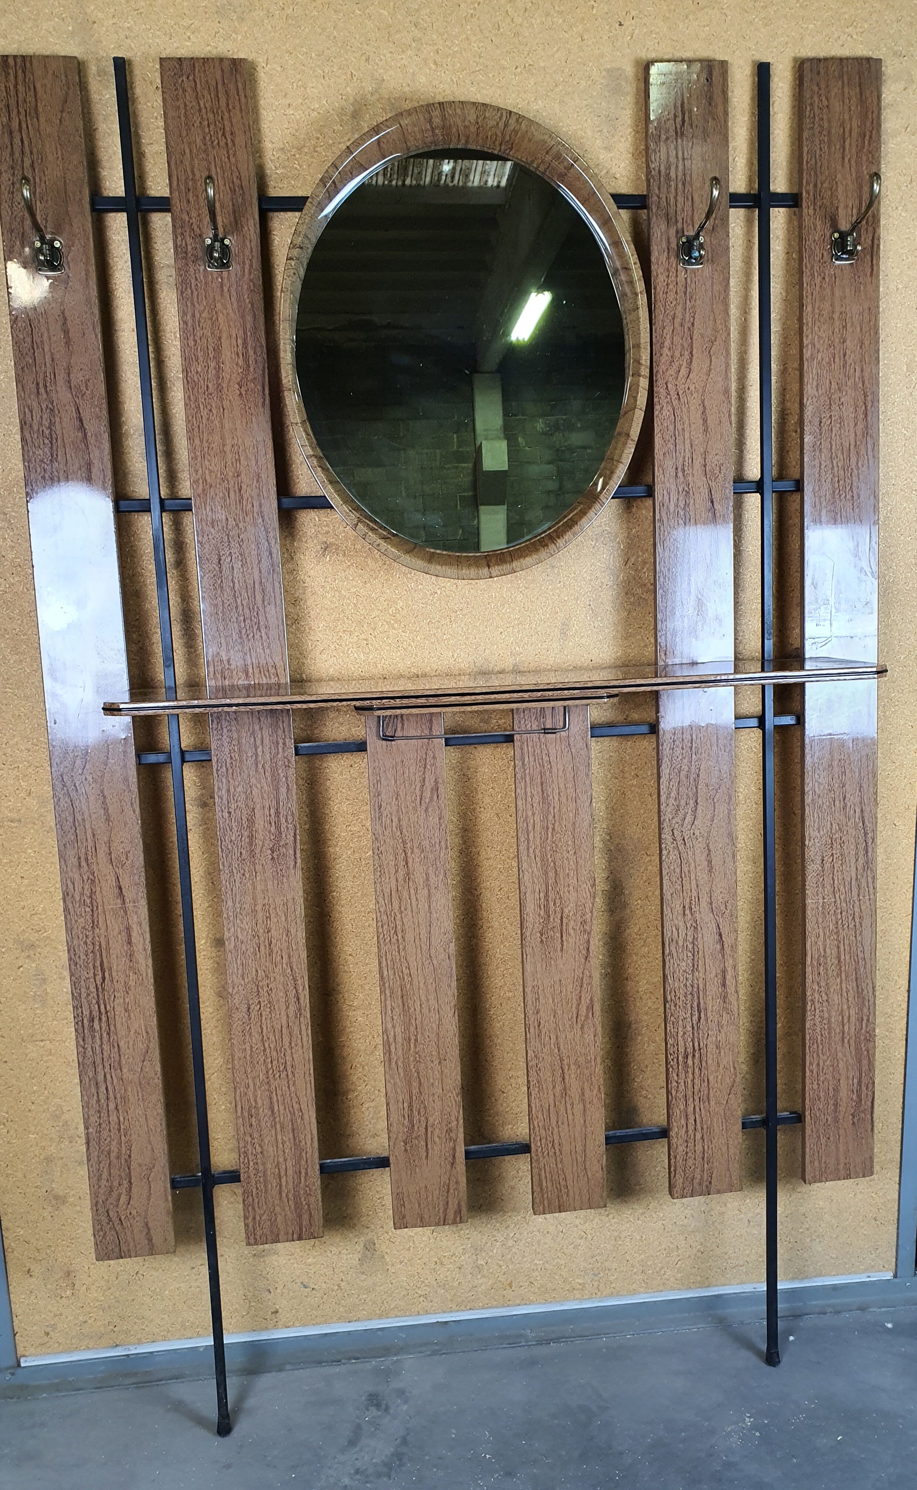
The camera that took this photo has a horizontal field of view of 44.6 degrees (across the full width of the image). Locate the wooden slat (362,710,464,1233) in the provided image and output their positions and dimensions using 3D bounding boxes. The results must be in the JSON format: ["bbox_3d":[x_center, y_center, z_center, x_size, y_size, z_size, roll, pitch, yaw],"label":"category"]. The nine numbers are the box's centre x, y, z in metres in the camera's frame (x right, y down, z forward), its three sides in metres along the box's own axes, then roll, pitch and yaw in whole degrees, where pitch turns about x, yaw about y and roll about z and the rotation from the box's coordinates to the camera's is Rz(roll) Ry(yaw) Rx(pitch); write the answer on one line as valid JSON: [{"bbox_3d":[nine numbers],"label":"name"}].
[{"bbox_3d":[-0.054,0.297,1.494,0.099,0.728,0.016,-3,8,-6],"label":"wooden slat"}]

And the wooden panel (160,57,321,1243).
[{"bbox_3d":[-0.268,-0.070,1.422,0.101,1.492,0.016,-3,8,-6],"label":"wooden panel"}]

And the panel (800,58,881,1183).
[{"bbox_3d":[0.512,-0.116,1.506,0.102,1.492,0.016,-3,8,-6],"label":"panel"}]

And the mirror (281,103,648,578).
[{"bbox_3d":[0.014,-0.497,1.392,0.464,0.573,0.030,-3,8,-6],"label":"mirror"}]

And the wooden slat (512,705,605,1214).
[{"bbox_3d":[0.138,0.285,1.514,0.098,0.728,0.016,-3,8,-6],"label":"wooden slat"}]

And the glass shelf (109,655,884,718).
[{"bbox_3d":[0.043,-0.070,1.335,0.912,0.017,0.225,-3,8,-6],"label":"glass shelf"}]

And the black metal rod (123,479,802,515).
[{"bbox_3d":[0.013,-0.322,1.437,0.960,0.013,0.013,-3,8,-6],"label":"black metal rod"}]

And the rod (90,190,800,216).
[{"bbox_3d":[-0.002,-0.674,1.390,0.960,0.013,0.013,-3,8,-6],"label":"rod"}]

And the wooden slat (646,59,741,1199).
[{"bbox_3d":[0.317,-0.105,1.485,0.098,1.492,0.016,-3,8,-6],"label":"wooden slat"}]

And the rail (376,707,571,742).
[{"bbox_3d":[0.017,-0.027,1.244,0.212,0.036,0.010,-3,8,-6],"label":"rail"}]

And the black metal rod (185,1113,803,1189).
[{"bbox_3d":[0.053,0.561,1.555,0.960,0.013,0.013,-3,8,-6],"label":"black metal rod"}]

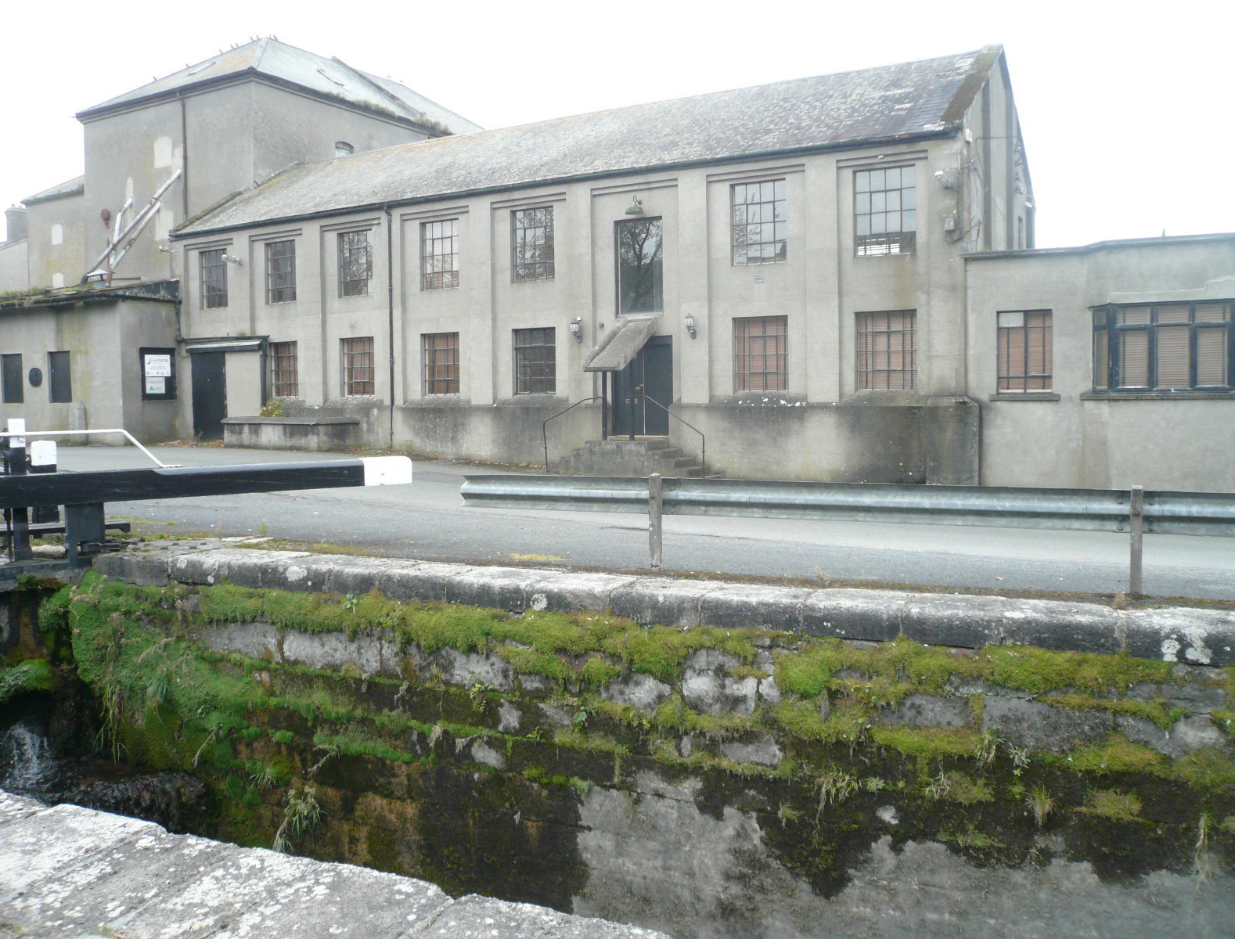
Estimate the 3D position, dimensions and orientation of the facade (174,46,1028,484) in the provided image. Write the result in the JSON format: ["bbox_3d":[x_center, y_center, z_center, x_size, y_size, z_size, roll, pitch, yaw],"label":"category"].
[{"bbox_3d":[-1.144,-4.544,25.895,21.350,8.670,7.800,2,5,30],"label":"facade"}]

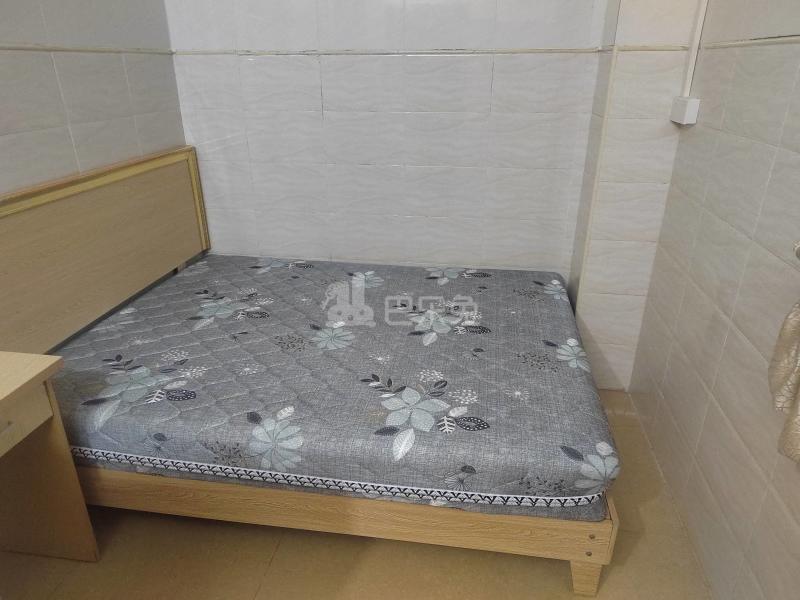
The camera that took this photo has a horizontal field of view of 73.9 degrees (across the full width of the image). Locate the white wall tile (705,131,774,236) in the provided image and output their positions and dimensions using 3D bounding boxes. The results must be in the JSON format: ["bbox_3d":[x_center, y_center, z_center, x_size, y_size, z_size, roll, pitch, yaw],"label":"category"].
[{"bbox_3d":[1.016,-0.357,1.596,0.010,0.249,0.384,3,24,8],"label":"white wall tile"}]

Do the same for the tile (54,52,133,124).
[{"bbox_3d":[-1.201,-0.839,2.097,0.010,0.249,0.397,4,24,9],"label":"tile"}]

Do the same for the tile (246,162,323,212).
[{"bbox_3d":[-0.576,-0.584,2.786,0.405,0.256,0.010,3,24,8],"label":"tile"}]

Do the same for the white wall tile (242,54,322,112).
[{"bbox_3d":[-0.570,-1.035,2.546,0.400,0.249,0.010,3,24,8],"label":"white wall tile"}]

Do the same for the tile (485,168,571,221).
[{"bbox_3d":[0.618,-0.512,2.596,0.400,0.249,0.012,4,24,8],"label":"tile"}]

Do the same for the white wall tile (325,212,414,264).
[{"bbox_3d":[-0.174,-0.328,2.835,0.405,0.256,0.010,3,24,8],"label":"white wall tile"}]

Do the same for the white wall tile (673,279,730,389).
[{"bbox_3d":[1.041,0.102,1.843,0.010,0.256,0.405,4,24,9],"label":"white wall tile"}]

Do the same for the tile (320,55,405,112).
[{"bbox_3d":[-0.178,-1.022,2.514,0.400,0.249,0.012,4,24,8],"label":"tile"}]

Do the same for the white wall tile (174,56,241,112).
[{"bbox_3d":[-0.940,-1.068,2.628,0.336,0.249,0.012,4,24,8],"label":"white wall tile"}]

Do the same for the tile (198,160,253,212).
[{"bbox_3d":[-0.940,-0.605,2.834,0.331,0.256,0.010,3,24,8],"label":"tile"}]

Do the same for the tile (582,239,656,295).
[{"bbox_3d":[0.974,-0.144,2.376,0.286,0.249,0.012,4,24,8],"label":"tile"}]

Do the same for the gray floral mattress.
[{"bbox_3d":[-0.243,0.192,2.265,1.933,0.228,1.441,3,24,8],"label":"gray floral mattress"}]

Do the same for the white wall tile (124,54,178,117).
[{"bbox_3d":[-1.140,-1.005,2.467,0.010,0.256,0.395,3,24,8],"label":"white wall tile"}]

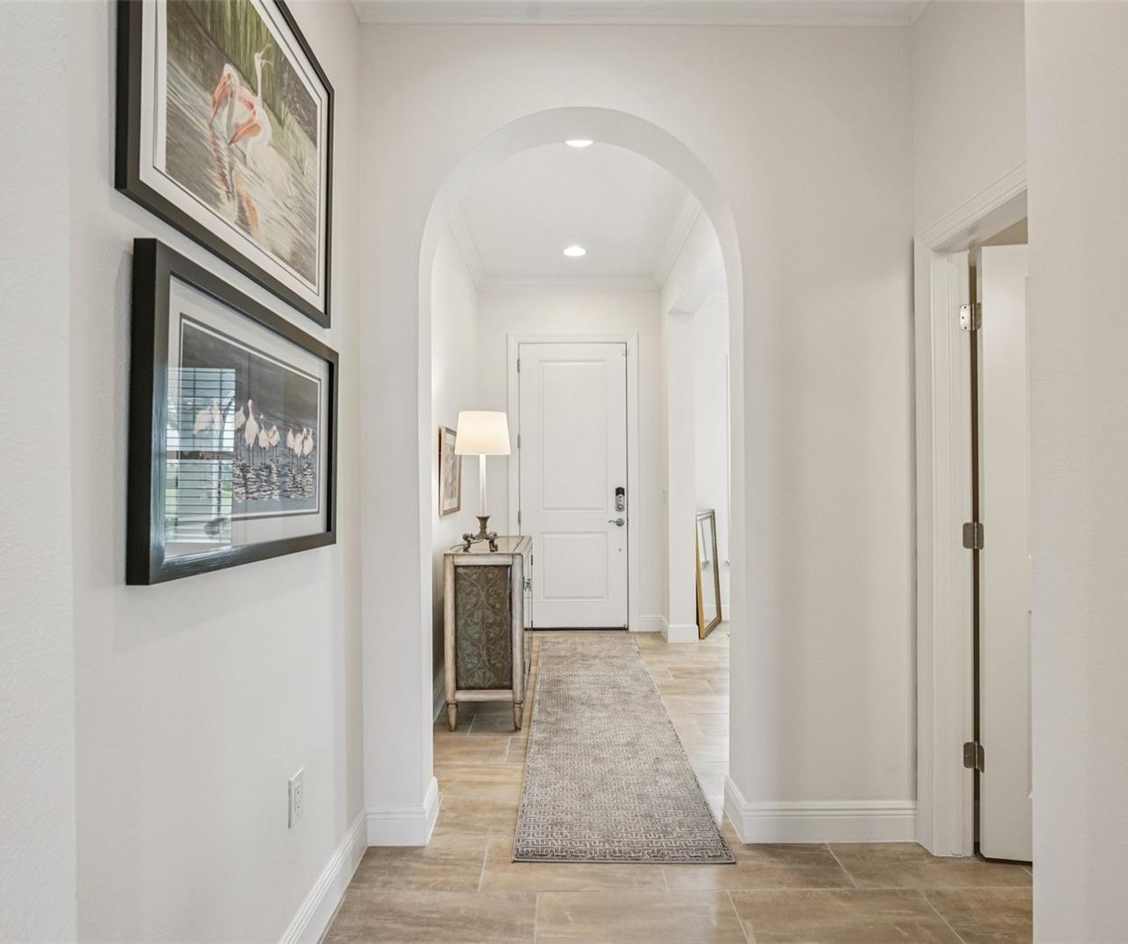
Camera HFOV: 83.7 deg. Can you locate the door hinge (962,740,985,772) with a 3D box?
[{"bbox_3d":[1.439,0.998,2.212,0.056,0.091,0.042,0,0,0],"label":"door hinge"}]

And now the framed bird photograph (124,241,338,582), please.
[{"bbox_3d":[-0.711,-0.088,1.493,0.038,0.583,0.872,0,-2,0],"label":"framed bird photograph"}]

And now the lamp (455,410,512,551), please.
[{"bbox_3d":[-0.443,0.049,3.460,0.306,0.757,0.306,0,0,0],"label":"lamp"}]

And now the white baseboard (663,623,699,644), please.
[{"bbox_3d":[0.952,1.296,5.060,0.255,0.148,0.030,0,0,0],"label":"white baseboard"}]

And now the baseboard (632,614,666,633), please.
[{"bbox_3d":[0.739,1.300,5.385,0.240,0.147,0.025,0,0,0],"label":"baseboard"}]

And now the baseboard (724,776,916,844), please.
[{"bbox_3d":[0.975,1.280,2.415,0.632,0.154,0.230,0,0,0],"label":"baseboard"}]

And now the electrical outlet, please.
[{"bbox_3d":[-0.727,0.884,1.714,0.009,0.120,0.078,0,0,0],"label":"electrical outlet"}]

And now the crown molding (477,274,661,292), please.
[{"bbox_3d":[0.035,-1.605,5.350,1.560,0.115,0.095,0,0,0],"label":"crown molding"}]

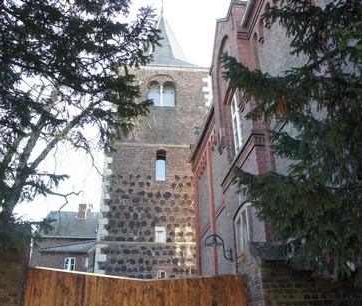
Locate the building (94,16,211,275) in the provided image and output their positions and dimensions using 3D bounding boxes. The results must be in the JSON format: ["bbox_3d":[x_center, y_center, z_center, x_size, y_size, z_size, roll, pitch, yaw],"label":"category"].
[{"bbox_3d":[-1.692,-0.691,27.268,7.310,30.488,7.310,2,-29,-6],"label":"building"}]

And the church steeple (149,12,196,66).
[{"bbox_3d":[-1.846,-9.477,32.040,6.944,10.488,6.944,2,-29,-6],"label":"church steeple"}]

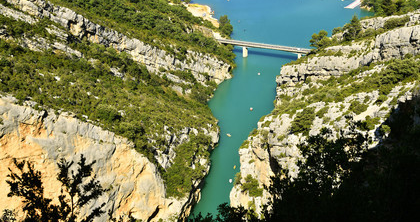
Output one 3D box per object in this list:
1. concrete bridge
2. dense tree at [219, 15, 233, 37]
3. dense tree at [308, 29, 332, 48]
[{"bbox_3d":[53.172,-58.923,601.672,102.000,12.500,9.800,10,23,25],"label":"concrete bridge"},{"bbox_3d":[16.339,-89.074,639.434,14.300,21.900,13.000,0,20,0],"label":"dense tree"},{"bbox_3d":[103.875,-67.213,570.232,21.900,17.300,19.900,0,20,0],"label":"dense tree"}]

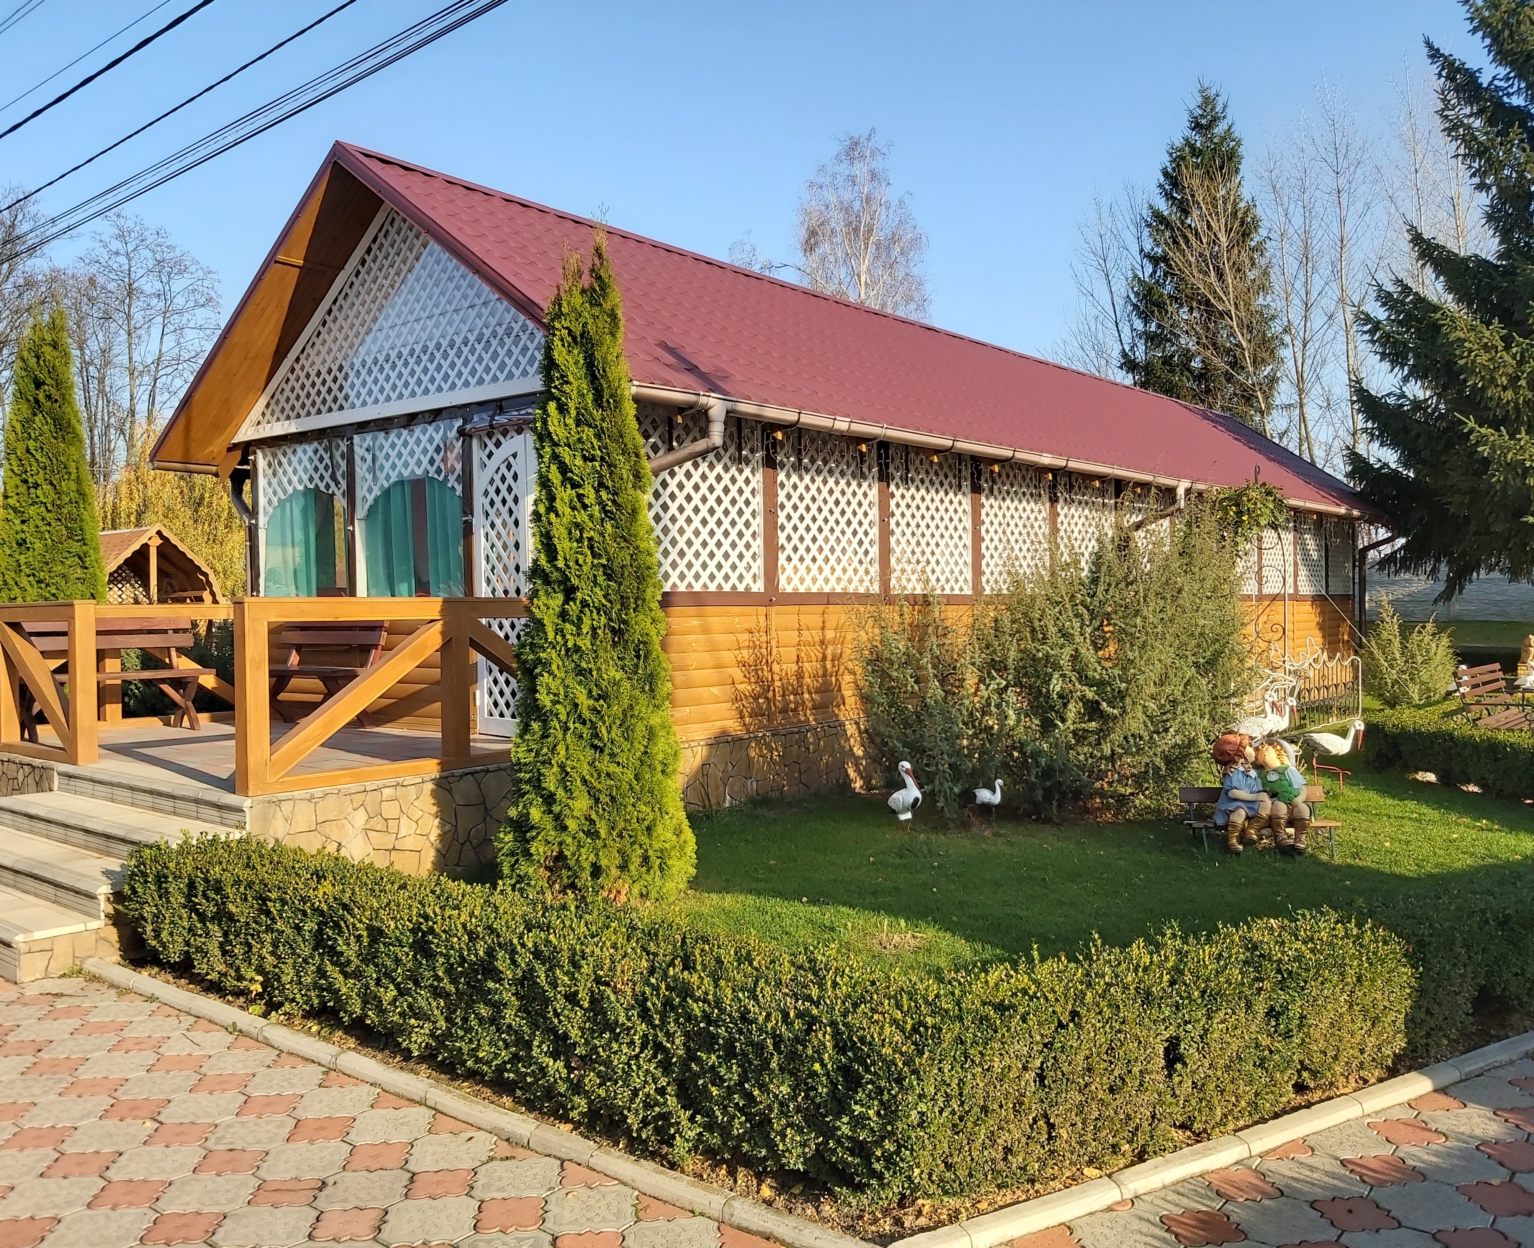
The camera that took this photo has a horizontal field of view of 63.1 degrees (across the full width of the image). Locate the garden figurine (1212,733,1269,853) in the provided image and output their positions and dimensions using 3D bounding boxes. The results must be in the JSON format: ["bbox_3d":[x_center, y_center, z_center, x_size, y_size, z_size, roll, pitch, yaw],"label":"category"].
[{"bbox_3d":[2.889,1.035,7.647,0.330,0.710,0.380,-1,1,-7],"label":"garden figurine"}]

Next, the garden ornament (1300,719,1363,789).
[{"bbox_3d":[4.301,0.994,9.650,0.620,0.570,0.200,1,1,35],"label":"garden ornament"}]

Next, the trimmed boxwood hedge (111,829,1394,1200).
[{"bbox_3d":[-0.283,1.287,5.047,4.850,0.510,2.450,0,1,39],"label":"trimmed boxwood hedge"}]

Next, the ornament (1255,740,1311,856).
[{"bbox_3d":[3.150,1.053,7.637,0.330,0.690,0.380,0,1,3],"label":"ornament"}]

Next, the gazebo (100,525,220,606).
[{"bbox_3d":[-10.214,-0.142,19.863,2.600,2.790,2.150,1,1,41],"label":"gazebo"}]

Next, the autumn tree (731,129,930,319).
[{"bbox_3d":[1.733,-6.115,33.000,5.600,13.940,5.600,1,1,39],"label":"autumn tree"}]

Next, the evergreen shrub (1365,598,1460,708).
[{"bbox_3d":[8.950,0.374,17.400,1.350,1.500,1.350,1,1,39],"label":"evergreen shrub"}]

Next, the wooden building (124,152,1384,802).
[{"bbox_3d":[2.489,-1.275,16.232,6.600,5.120,17.700,0,1,41],"label":"wooden building"}]

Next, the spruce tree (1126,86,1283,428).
[{"bbox_3d":[10.596,-6.478,30.908,4.700,13.500,4.700,0,1,19],"label":"spruce tree"}]

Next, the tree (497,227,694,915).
[{"bbox_3d":[-0.869,-0.321,6.350,0.980,3.340,0.980,0,1,0],"label":"tree"}]

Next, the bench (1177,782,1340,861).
[{"bbox_3d":[2.986,1.194,7.629,0.870,0.410,0.350,0,1,3],"label":"bench"}]

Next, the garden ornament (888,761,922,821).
[{"bbox_3d":[0.930,1.132,8.318,0.170,0.430,0.260,-1,1,-34],"label":"garden ornament"}]

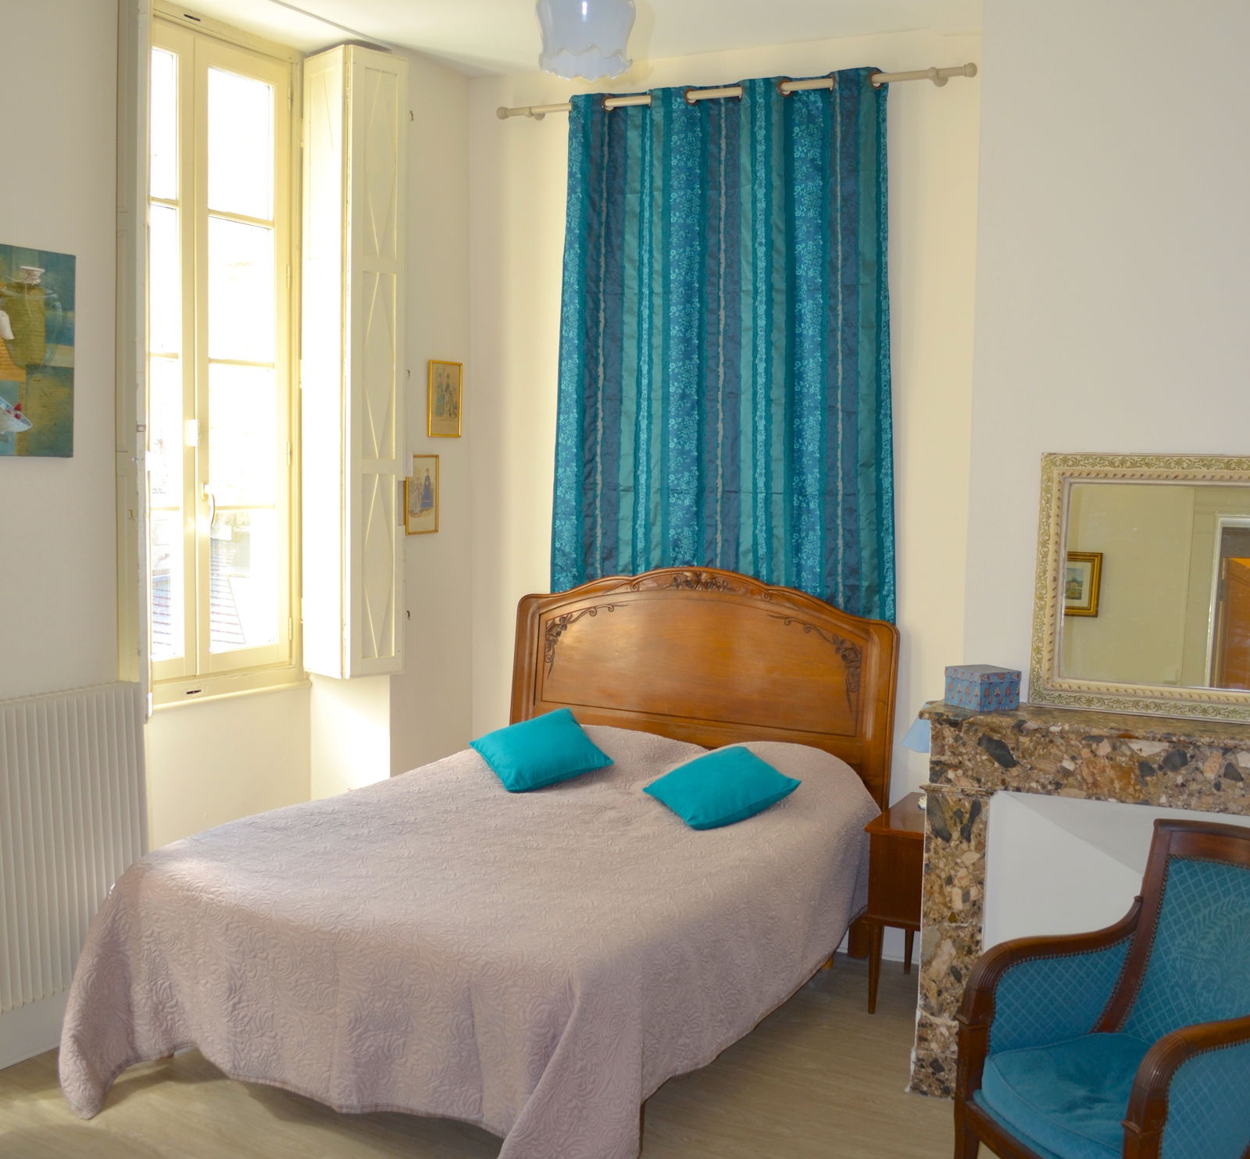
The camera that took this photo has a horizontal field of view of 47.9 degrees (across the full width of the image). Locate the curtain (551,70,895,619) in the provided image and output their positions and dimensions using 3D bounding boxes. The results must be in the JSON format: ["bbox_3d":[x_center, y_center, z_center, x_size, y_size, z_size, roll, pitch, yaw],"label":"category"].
[{"bbox_3d":[0.330,-0.586,4.910,1.298,2.250,0.130,3,5,24],"label":"curtain"}]

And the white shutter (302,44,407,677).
[{"bbox_3d":[-0.961,-0.763,5.015,0.260,2.170,0.280,-3,6,-43],"label":"white shutter"}]

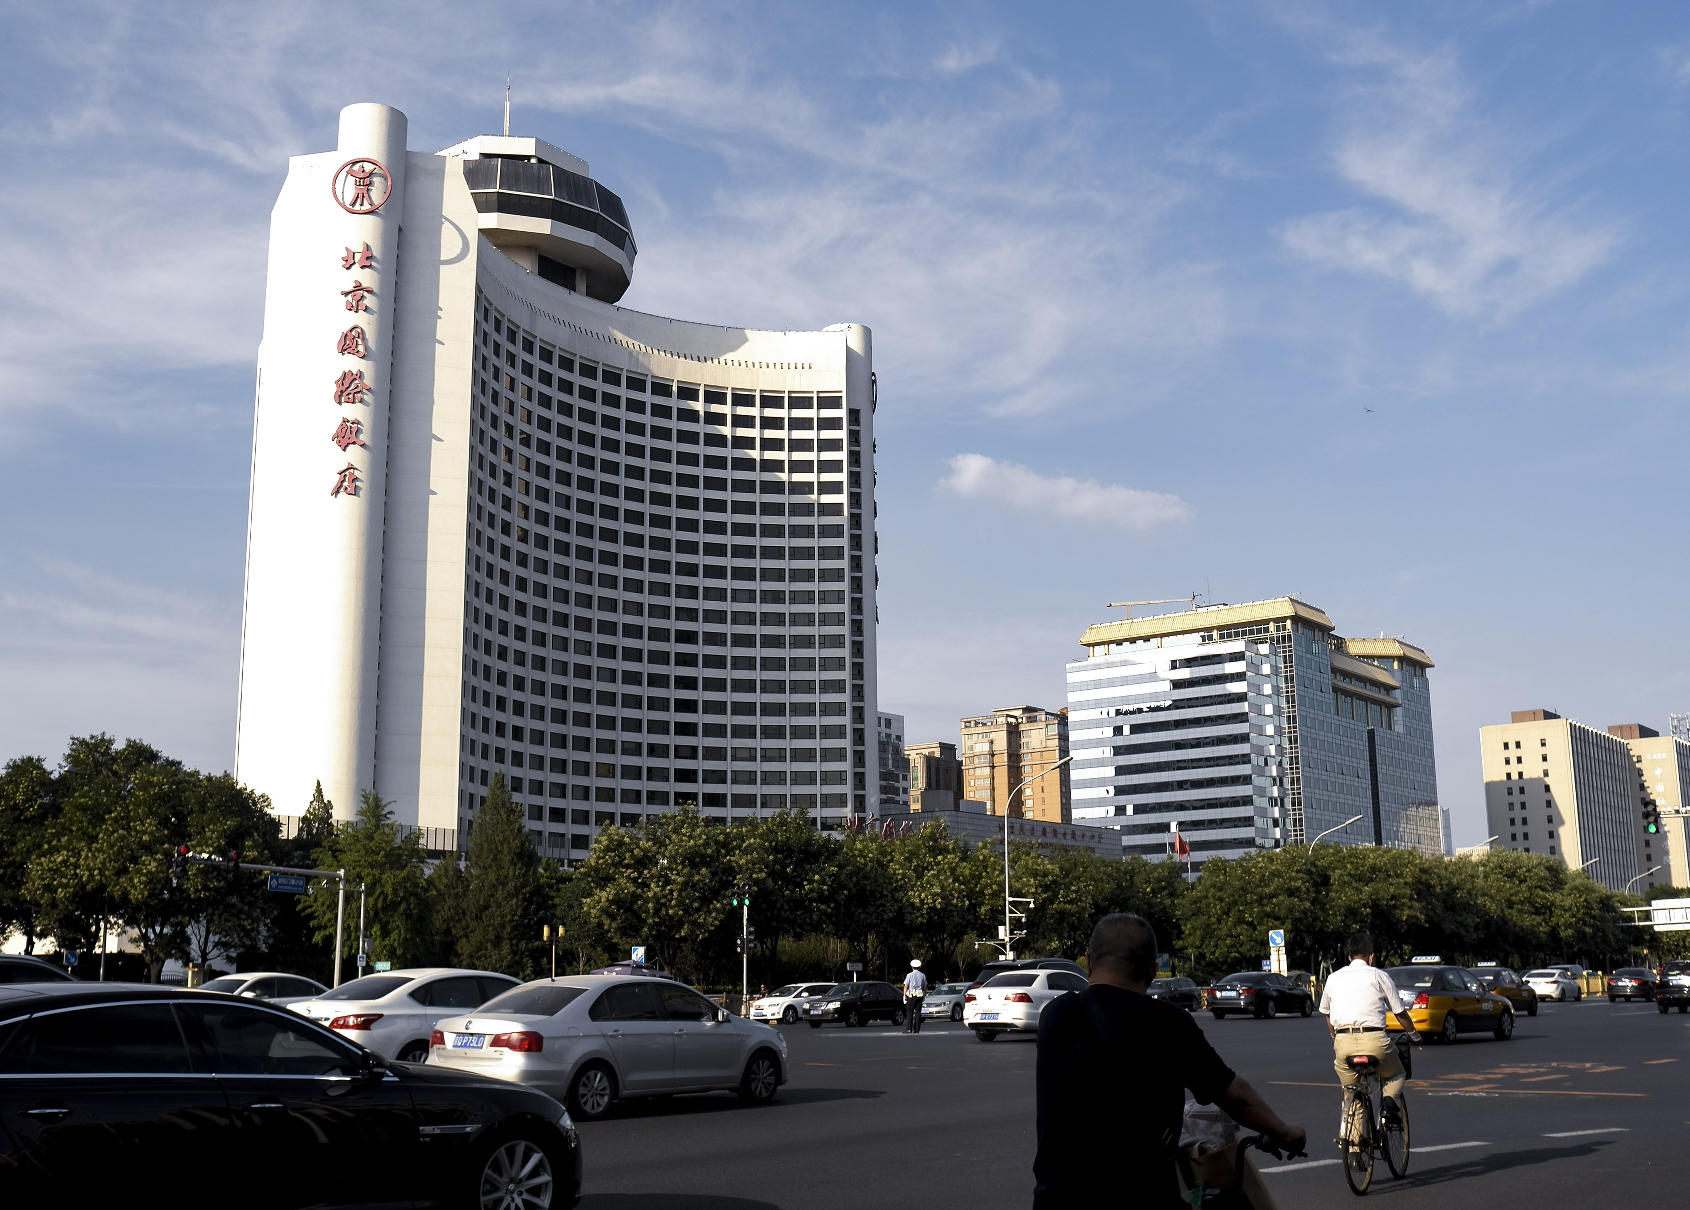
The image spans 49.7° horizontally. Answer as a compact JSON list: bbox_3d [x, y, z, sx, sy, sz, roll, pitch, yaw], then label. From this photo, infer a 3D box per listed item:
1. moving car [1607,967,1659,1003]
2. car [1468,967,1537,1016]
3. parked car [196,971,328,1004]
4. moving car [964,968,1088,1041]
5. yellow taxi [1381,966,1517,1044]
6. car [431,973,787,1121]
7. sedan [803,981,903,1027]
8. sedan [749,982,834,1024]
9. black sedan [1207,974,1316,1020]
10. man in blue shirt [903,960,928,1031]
[{"bbox_3d":[36.542,17.527,84.088,1.820,1.470,4.750,-10,-15,36],"label":"moving car"},{"bbox_3d":[19.308,11.635,54.800,1.740,1.450,4.530,-10,-15,37],"label":"car"},{"bbox_3d":[-13.354,9.011,41.000,1.810,1.470,4.750,-9,-15,36],"label":"parked car"},{"bbox_3d":[4.361,8.462,38.571,1.775,1.467,4.530,-11,-15,39],"label":"moving car"},{"bbox_3d":[11.411,7.708,35.235,1.730,1.450,4.530,-11,-16,40],"label":"yellow taxi"},{"bbox_3d":[-2.456,4.824,20.094,1.706,1.465,4.470,-10,-15,36],"label":"car"},{"bbox_3d":[0.317,13.021,59.500,1.690,1.430,4.150,-9,-14,33],"label":"sedan"},{"bbox_3d":[-1.922,15.877,72.796,1.820,1.630,4.550,-10,-15,37],"label":"sedan"},{"bbox_3d":[13.534,12.688,59.300,1.810,1.450,4.700,-9,-15,36],"label":"black sedan"},{"bbox_3d":[1.733,9.655,45.000,0.540,1.790,0.360,0,-12,-5],"label":"man in blue shirt"}]

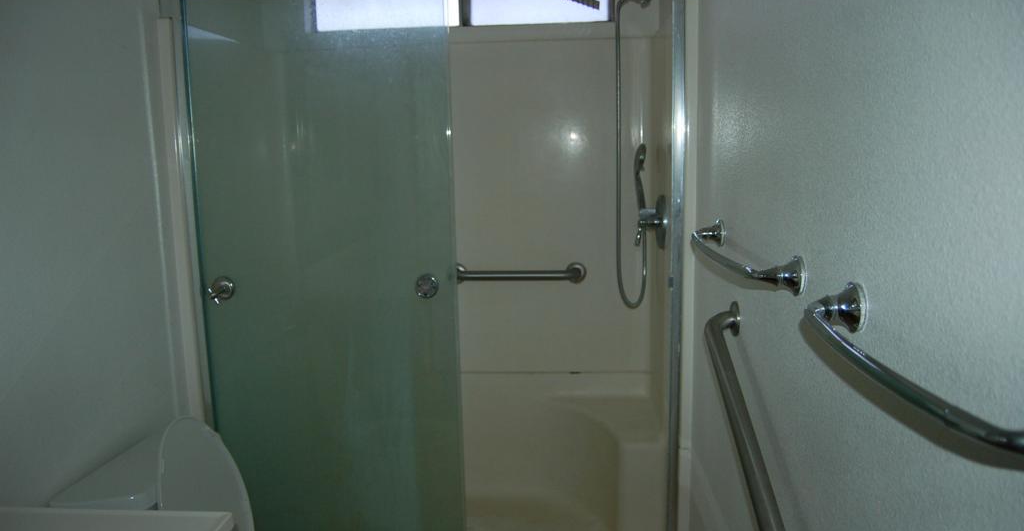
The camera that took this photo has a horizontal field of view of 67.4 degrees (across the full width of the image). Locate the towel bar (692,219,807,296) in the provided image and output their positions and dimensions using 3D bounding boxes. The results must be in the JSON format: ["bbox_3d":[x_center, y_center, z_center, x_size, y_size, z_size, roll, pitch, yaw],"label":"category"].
[{"bbox_3d":[0.426,-0.029,1.511,0.115,0.063,0.667,-1,9,4],"label":"towel bar"}]

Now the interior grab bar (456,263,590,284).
[{"bbox_3d":[0.016,0.034,2.861,0.535,0.080,0.080,-1,9,4],"label":"interior grab bar"}]

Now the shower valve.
[{"bbox_3d":[0.459,-0.143,2.555,0.100,0.178,0.175,-1,9,4],"label":"shower valve"}]

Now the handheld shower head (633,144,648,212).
[{"bbox_3d":[0.445,-0.298,2.643,0.057,0.240,0.085,1,9,12],"label":"handheld shower head"}]

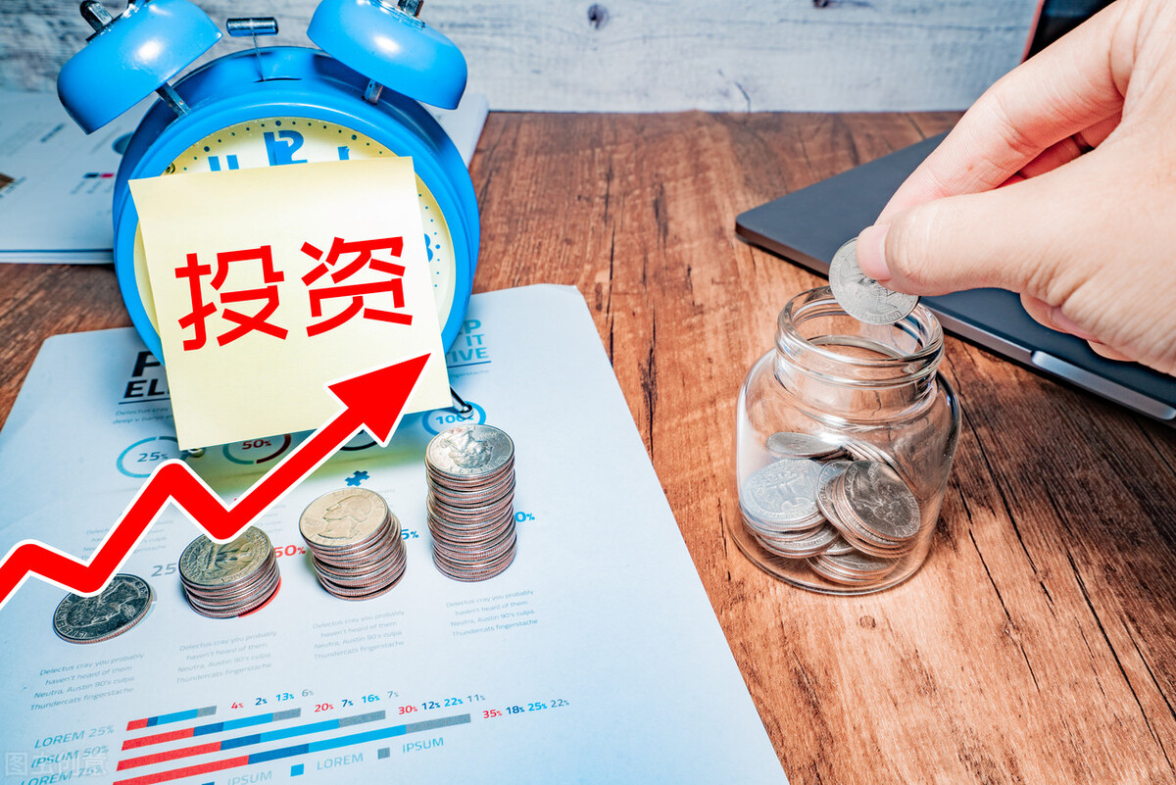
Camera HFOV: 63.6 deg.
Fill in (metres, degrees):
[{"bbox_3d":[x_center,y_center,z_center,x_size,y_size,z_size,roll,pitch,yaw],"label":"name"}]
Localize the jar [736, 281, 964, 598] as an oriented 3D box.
[{"bbox_3d":[0.071,0.011,0.265,0.059,0.069,0.059,0,34,0],"label":"jar"}]

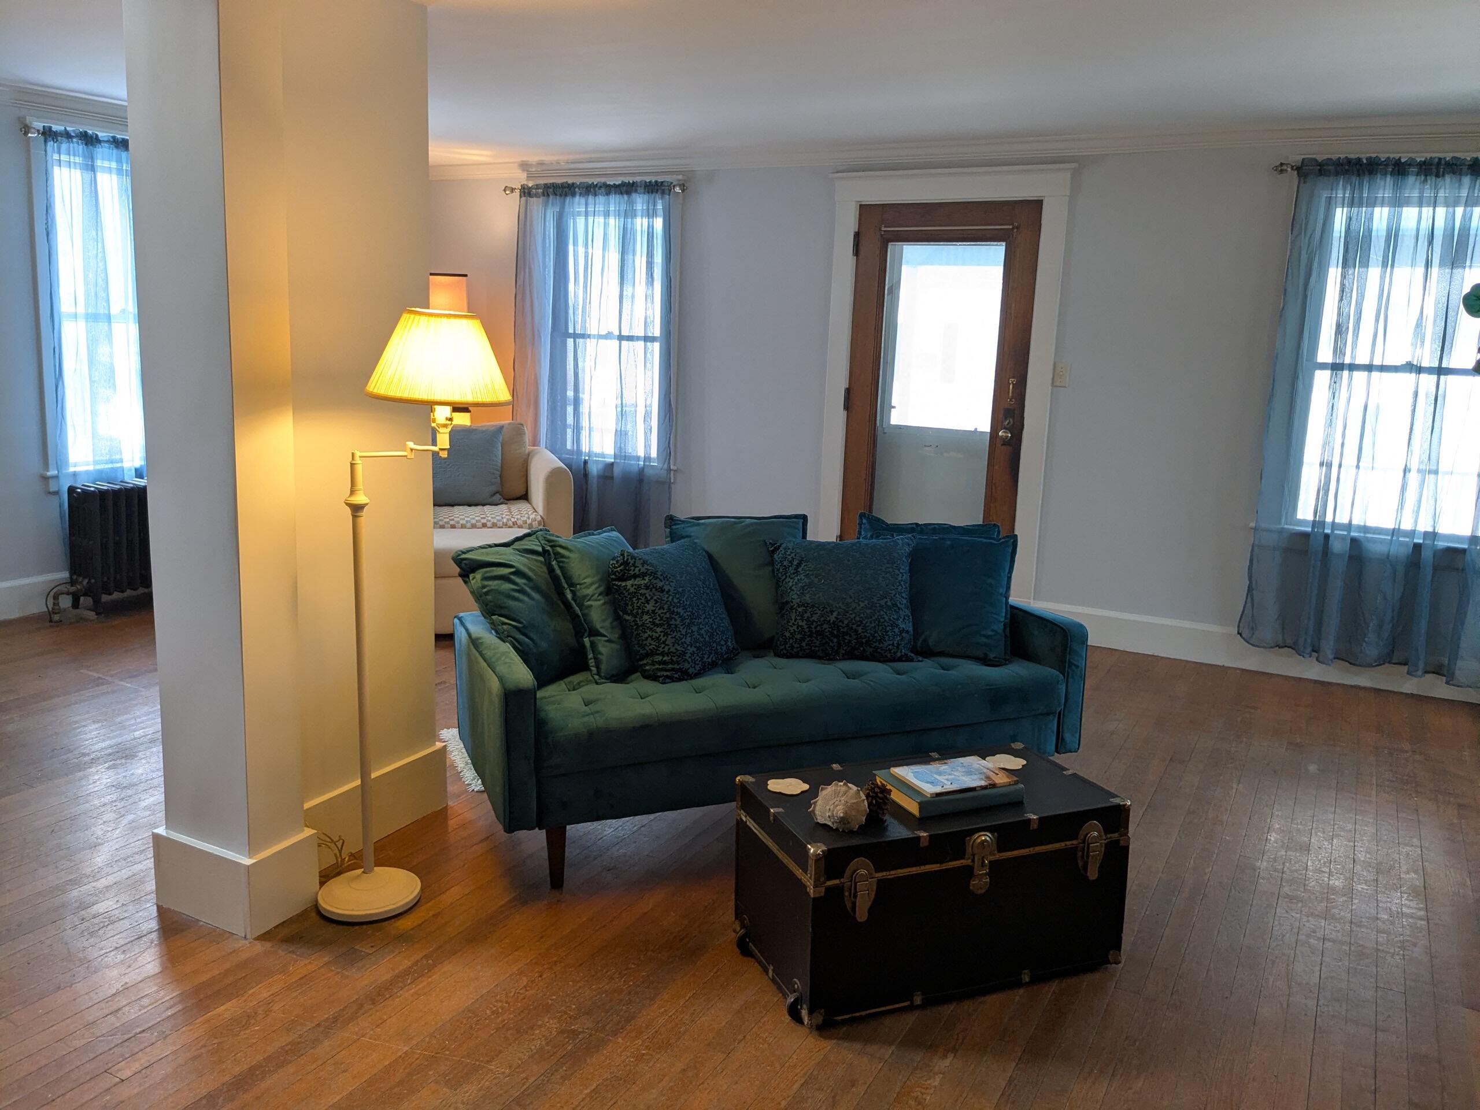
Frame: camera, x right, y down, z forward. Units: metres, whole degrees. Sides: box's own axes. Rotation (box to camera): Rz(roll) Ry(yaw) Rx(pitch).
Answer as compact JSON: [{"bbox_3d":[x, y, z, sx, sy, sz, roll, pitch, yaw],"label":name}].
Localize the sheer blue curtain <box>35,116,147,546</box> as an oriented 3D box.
[{"bbox_3d":[-2.867,-1.125,5.538,0.130,1.630,1.020,8,12,27],"label":"sheer blue curtain"}]

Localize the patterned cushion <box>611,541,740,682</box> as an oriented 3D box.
[{"bbox_3d":[-0.163,0.140,3.130,0.150,0.390,0.390,-24,-5,32],"label":"patterned cushion"}]

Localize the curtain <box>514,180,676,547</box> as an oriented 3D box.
[{"bbox_3d":[-0.865,-1.032,6.483,1.040,2.070,0.100,8,12,27],"label":"curtain"}]

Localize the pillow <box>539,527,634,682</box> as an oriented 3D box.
[{"bbox_3d":[-0.352,0.119,3.080,0.150,0.400,0.390,-23,1,22],"label":"pillow"}]

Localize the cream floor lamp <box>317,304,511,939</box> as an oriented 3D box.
[{"bbox_3d":[-0.750,0.149,2.603,0.430,1.390,0.300,3,10,2],"label":"cream floor lamp"}]

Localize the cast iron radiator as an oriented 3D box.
[{"bbox_3d":[-2.778,-0.083,5.619,0.210,0.600,0.850,8,12,27],"label":"cast iron radiator"}]

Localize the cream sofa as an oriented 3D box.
[{"bbox_3d":[-1.672,-0.166,5.477,1.600,0.900,0.930,-2,11,-20],"label":"cream sofa"}]

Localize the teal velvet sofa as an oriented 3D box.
[{"bbox_3d":[0.073,0.450,3.409,1.720,0.570,0.800,-3,11,-25],"label":"teal velvet sofa"}]

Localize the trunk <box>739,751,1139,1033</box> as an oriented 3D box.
[{"bbox_3d":[0.422,0.708,2.600,0.775,0.382,0.410,-2,11,-22],"label":"trunk"}]

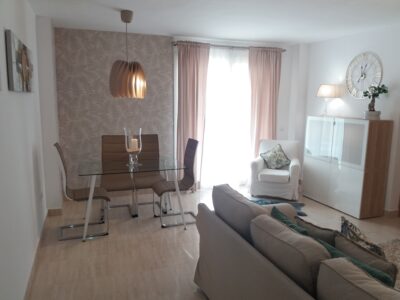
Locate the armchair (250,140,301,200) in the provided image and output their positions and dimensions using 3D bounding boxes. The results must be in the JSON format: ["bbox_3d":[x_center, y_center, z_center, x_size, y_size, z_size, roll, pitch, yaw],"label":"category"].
[{"bbox_3d":[1.269,0.321,5.345,0.730,0.830,0.720,3,9,17],"label":"armchair"}]

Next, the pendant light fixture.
[{"bbox_3d":[-0.821,-1.070,3.679,0.420,0.960,0.420,-2,9,-20],"label":"pendant light fixture"}]

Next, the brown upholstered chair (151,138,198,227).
[{"bbox_3d":[-0.299,0.395,4.033,0.540,1.030,0.420,-2,9,-20],"label":"brown upholstered chair"}]

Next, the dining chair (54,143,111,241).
[{"bbox_3d":[-1.320,0.432,3.667,0.550,1.040,0.420,-2,9,-20],"label":"dining chair"}]

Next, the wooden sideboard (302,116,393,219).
[{"bbox_3d":[2.094,0.185,4.741,0.415,1.291,1.188,-2,9,-20],"label":"wooden sideboard"}]

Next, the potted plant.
[{"bbox_3d":[2.263,-0.611,4.181,0.280,0.450,0.300,-2,9,-20],"label":"potted plant"}]

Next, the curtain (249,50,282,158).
[{"bbox_3d":[1.131,-0.544,5.692,0.640,2.380,0.110,-2,9,-20],"label":"curtain"}]

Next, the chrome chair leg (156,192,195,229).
[{"bbox_3d":[-0.292,0.699,4.092,0.500,0.410,0.400,-2,9,-20],"label":"chrome chair leg"}]

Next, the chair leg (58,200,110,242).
[{"bbox_3d":[-1.325,0.746,3.702,0.510,0.410,0.400,-2,9,-20],"label":"chair leg"}]

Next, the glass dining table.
[{"bbox_3d":[-0.826,0.548,3.950,1.190,0.740,0.820,-2,9,-20],"label":"glass dining table"}]

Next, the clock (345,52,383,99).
[{"bbox_3d":[2.307,-1.049,4.556,0.050,0.650,0.650,-2,9,-20],"label":"clock"}]

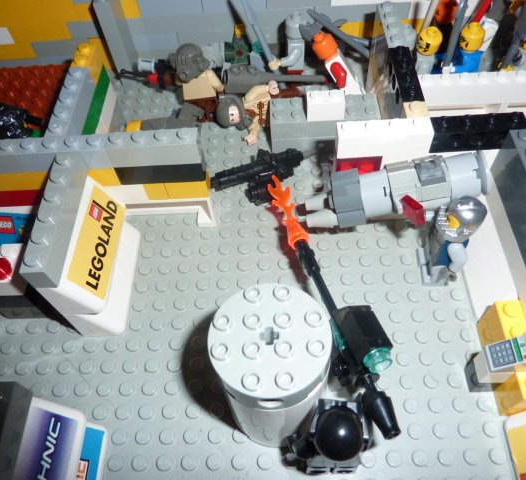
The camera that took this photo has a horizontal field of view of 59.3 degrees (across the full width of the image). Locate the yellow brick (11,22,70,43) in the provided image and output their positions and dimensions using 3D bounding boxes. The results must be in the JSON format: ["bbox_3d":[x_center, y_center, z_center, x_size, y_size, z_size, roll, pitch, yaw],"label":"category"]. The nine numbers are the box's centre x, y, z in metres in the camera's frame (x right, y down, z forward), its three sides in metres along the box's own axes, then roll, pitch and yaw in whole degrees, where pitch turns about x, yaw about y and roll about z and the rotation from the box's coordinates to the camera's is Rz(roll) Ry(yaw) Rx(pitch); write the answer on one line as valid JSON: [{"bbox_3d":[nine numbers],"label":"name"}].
[{"bbox_3d":[-0.112,-0.107,0.235,0.032,0.010,0.008,-2,56,3],"label":"yellow brick"}]

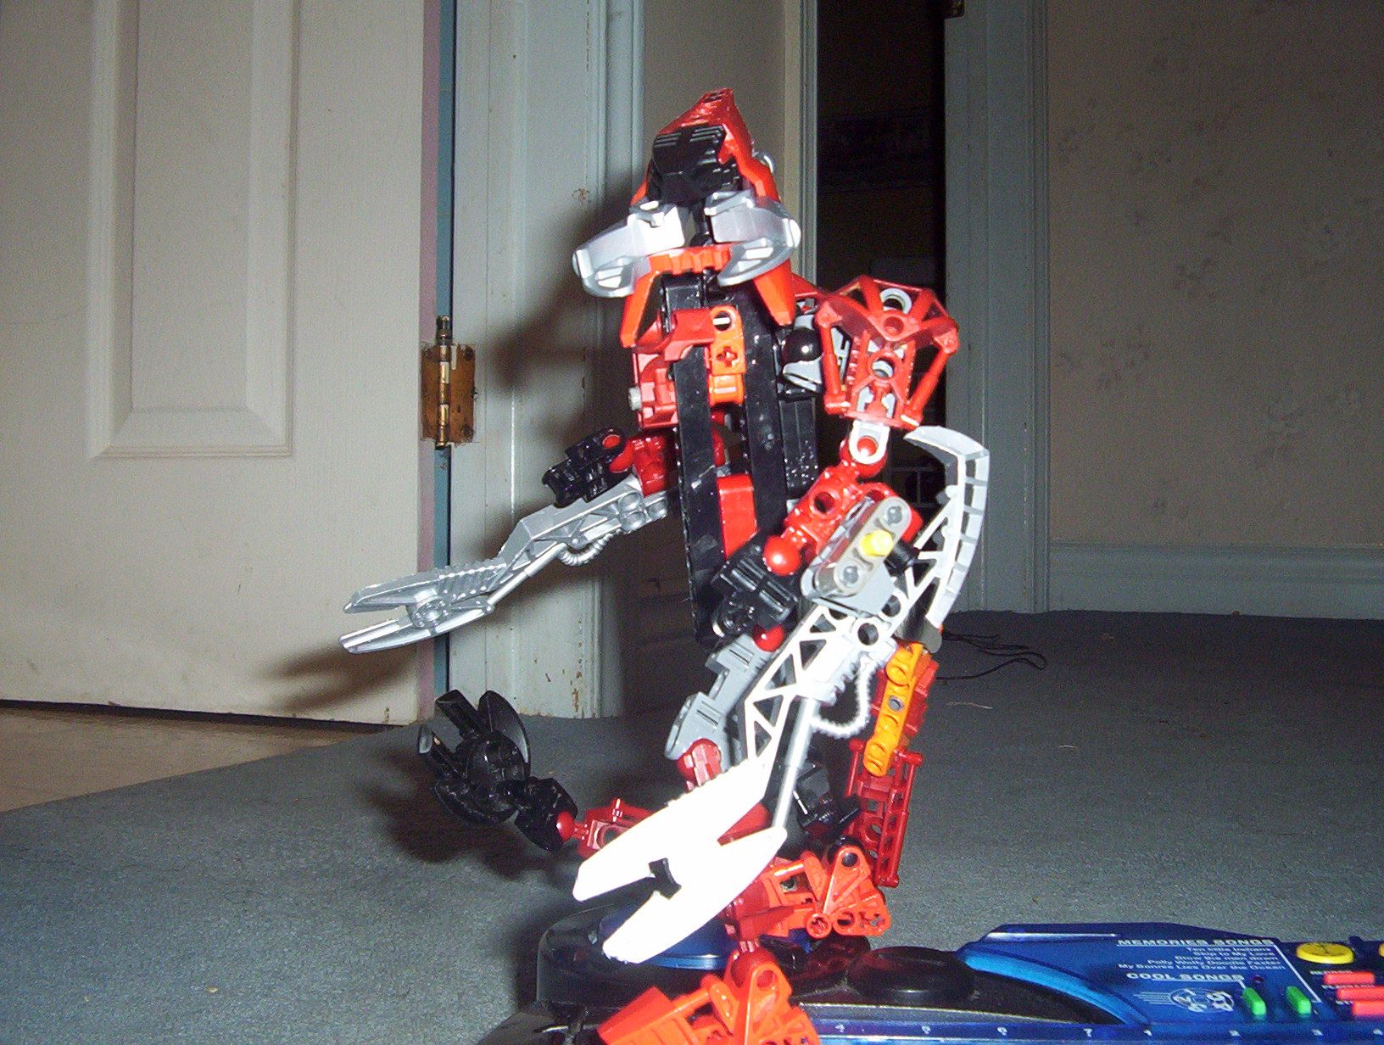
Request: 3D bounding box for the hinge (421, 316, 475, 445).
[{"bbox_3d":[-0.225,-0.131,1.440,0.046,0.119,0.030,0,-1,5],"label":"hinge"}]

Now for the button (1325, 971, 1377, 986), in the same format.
[{"bbox_3d":[0.180,0.124,0.427,0.014,0.003,0.004,0,-1,4],"label":"button"}]

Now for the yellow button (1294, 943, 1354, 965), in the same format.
[{"bbox_3d":[0.182,0.124,0.448,0.016,0.003,0.015,0,-1,4],"label":"yellow button"}]

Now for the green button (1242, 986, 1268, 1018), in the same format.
[{"bbox_3d":[0.147,0.125,0.408,0.004,0.003,0.014,0,-1,4],"label":"green button"}]

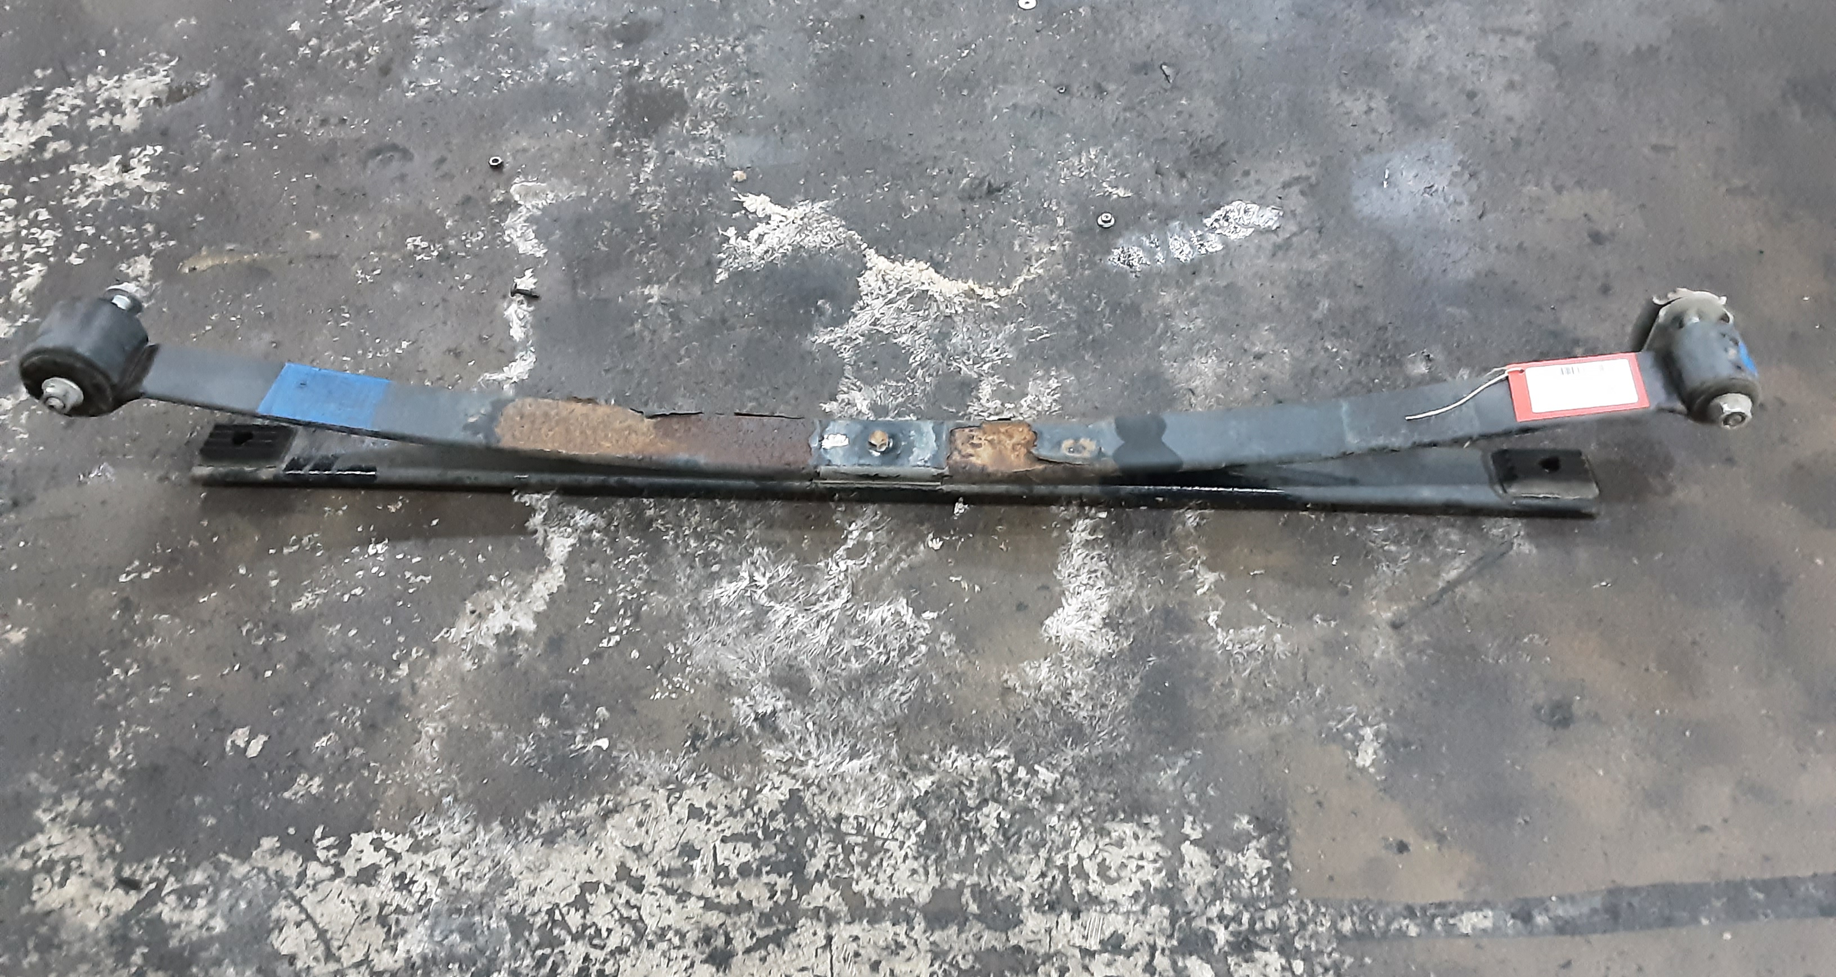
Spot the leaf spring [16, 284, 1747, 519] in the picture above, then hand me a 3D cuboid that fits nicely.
[{"bbox_3d":[-0.035,-0.080,1.283,1.490,0.193,0.138,1,47,2],"label":"leaf spring"}]

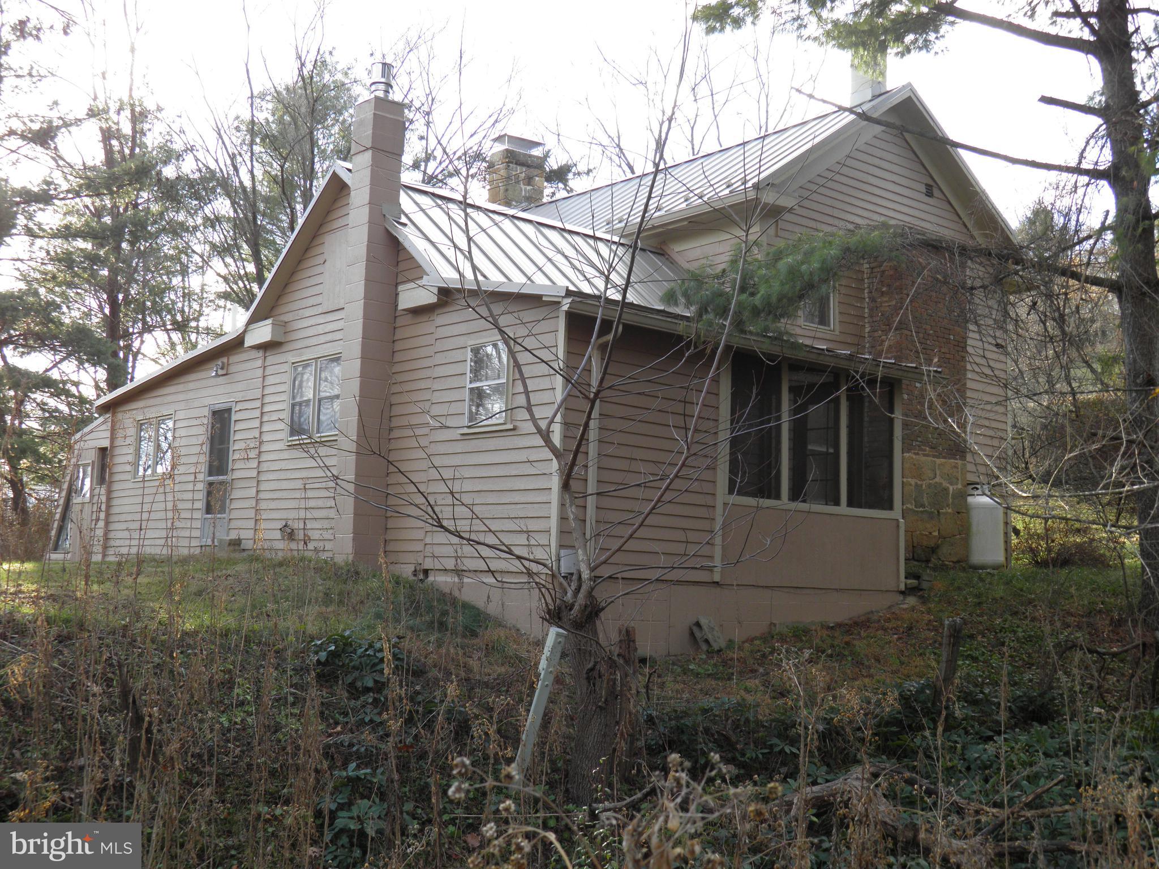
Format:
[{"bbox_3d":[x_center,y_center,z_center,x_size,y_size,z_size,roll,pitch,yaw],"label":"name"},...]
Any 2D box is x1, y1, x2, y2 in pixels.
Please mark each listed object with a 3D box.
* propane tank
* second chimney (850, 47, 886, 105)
[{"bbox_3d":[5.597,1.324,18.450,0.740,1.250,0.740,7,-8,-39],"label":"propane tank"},{"bbox_3d":[4.324,-5.314,19.466,0.385,0.830,0.385,7,-8,-39],"label":"second chimney"}]

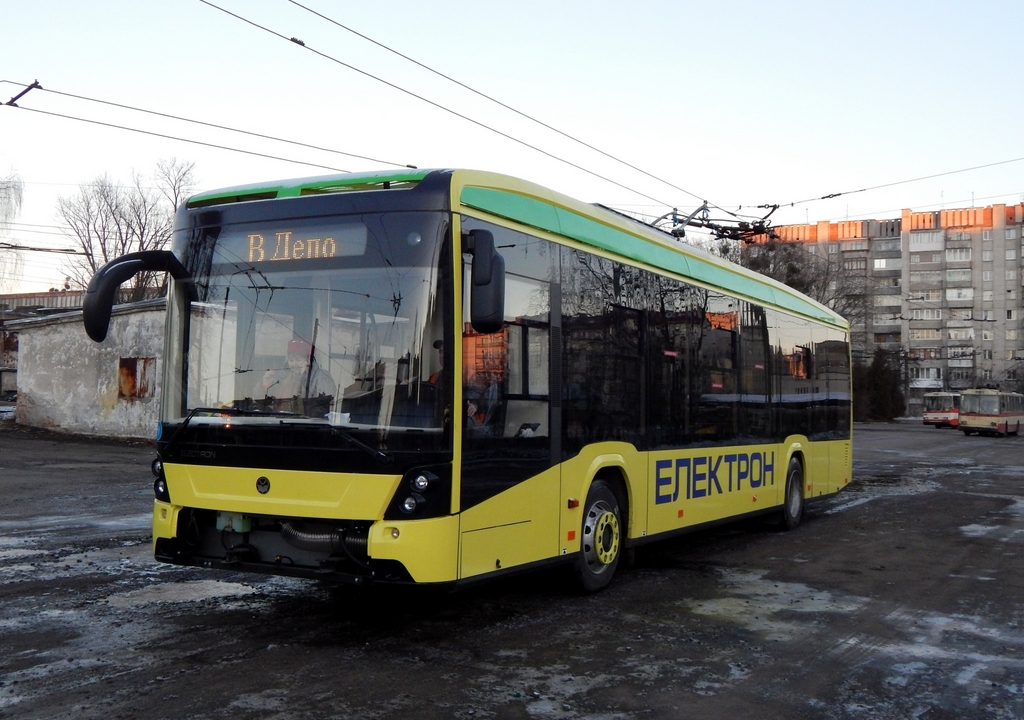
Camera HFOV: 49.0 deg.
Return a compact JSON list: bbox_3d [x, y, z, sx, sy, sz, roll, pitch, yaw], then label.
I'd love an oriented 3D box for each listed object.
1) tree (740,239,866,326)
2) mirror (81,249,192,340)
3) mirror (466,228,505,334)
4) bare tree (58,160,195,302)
[{"bbox_3d":[23.900,-2.400,92.000,10.400,15.000,9.500,1,-2,0],"label":"tree"},{"bbox_3d":[-2.895,-0.475,8.700,0.550,0.680,0.480,0,-3,30],"label":"mirror"},{"bbox_3d":[-0.178,-0.527,7.550,0.240,0.710,0.160,0,-3,19],"label":"mirror"},{"bbox_3d":[-17.000,-2.900,50.000,6.500,11.900,6.000,1,-2,0],"label":"bare tree"}]

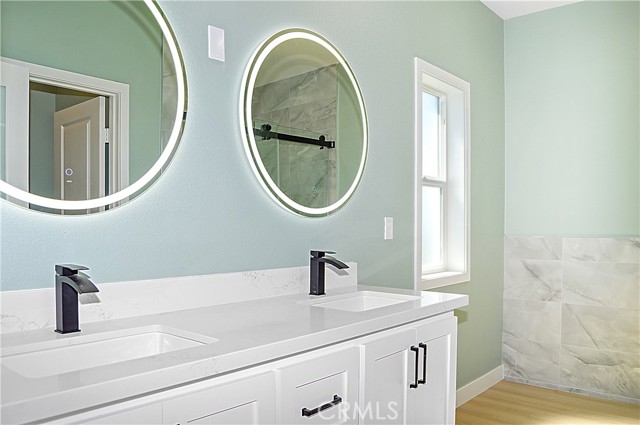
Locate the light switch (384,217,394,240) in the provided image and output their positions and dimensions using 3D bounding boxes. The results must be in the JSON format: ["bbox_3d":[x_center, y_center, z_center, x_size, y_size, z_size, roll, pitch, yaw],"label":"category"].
[{"bbox_3d":[0.358,0.084,2.475,0.008,0.115,0.071,-1,-2,42],"label":"light switch"}]

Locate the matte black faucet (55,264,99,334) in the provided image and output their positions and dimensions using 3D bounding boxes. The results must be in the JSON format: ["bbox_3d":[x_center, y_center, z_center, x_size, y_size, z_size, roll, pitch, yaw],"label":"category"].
[{"bbox_3d":[-0.616,0.221,1.213,0.163,0.173,0.047,-1,-2,42],"label":"matte black faucet"}]

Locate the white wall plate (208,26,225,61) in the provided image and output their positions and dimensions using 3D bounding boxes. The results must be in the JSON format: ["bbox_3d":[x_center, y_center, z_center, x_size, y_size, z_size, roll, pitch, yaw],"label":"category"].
[{"bbox_3d":[-0.367,-0.600,1.706,0.008,0.115,0.070,-1,-2,42],"label":"white wall plate"}]

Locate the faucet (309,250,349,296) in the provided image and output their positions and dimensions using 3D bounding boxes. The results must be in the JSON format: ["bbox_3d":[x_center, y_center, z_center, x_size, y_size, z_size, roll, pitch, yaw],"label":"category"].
[{"bbox_3d":[0.034,0.248,1.944,0.163,0.173,0.047,-1,-2,42],"label":"faucet"}]

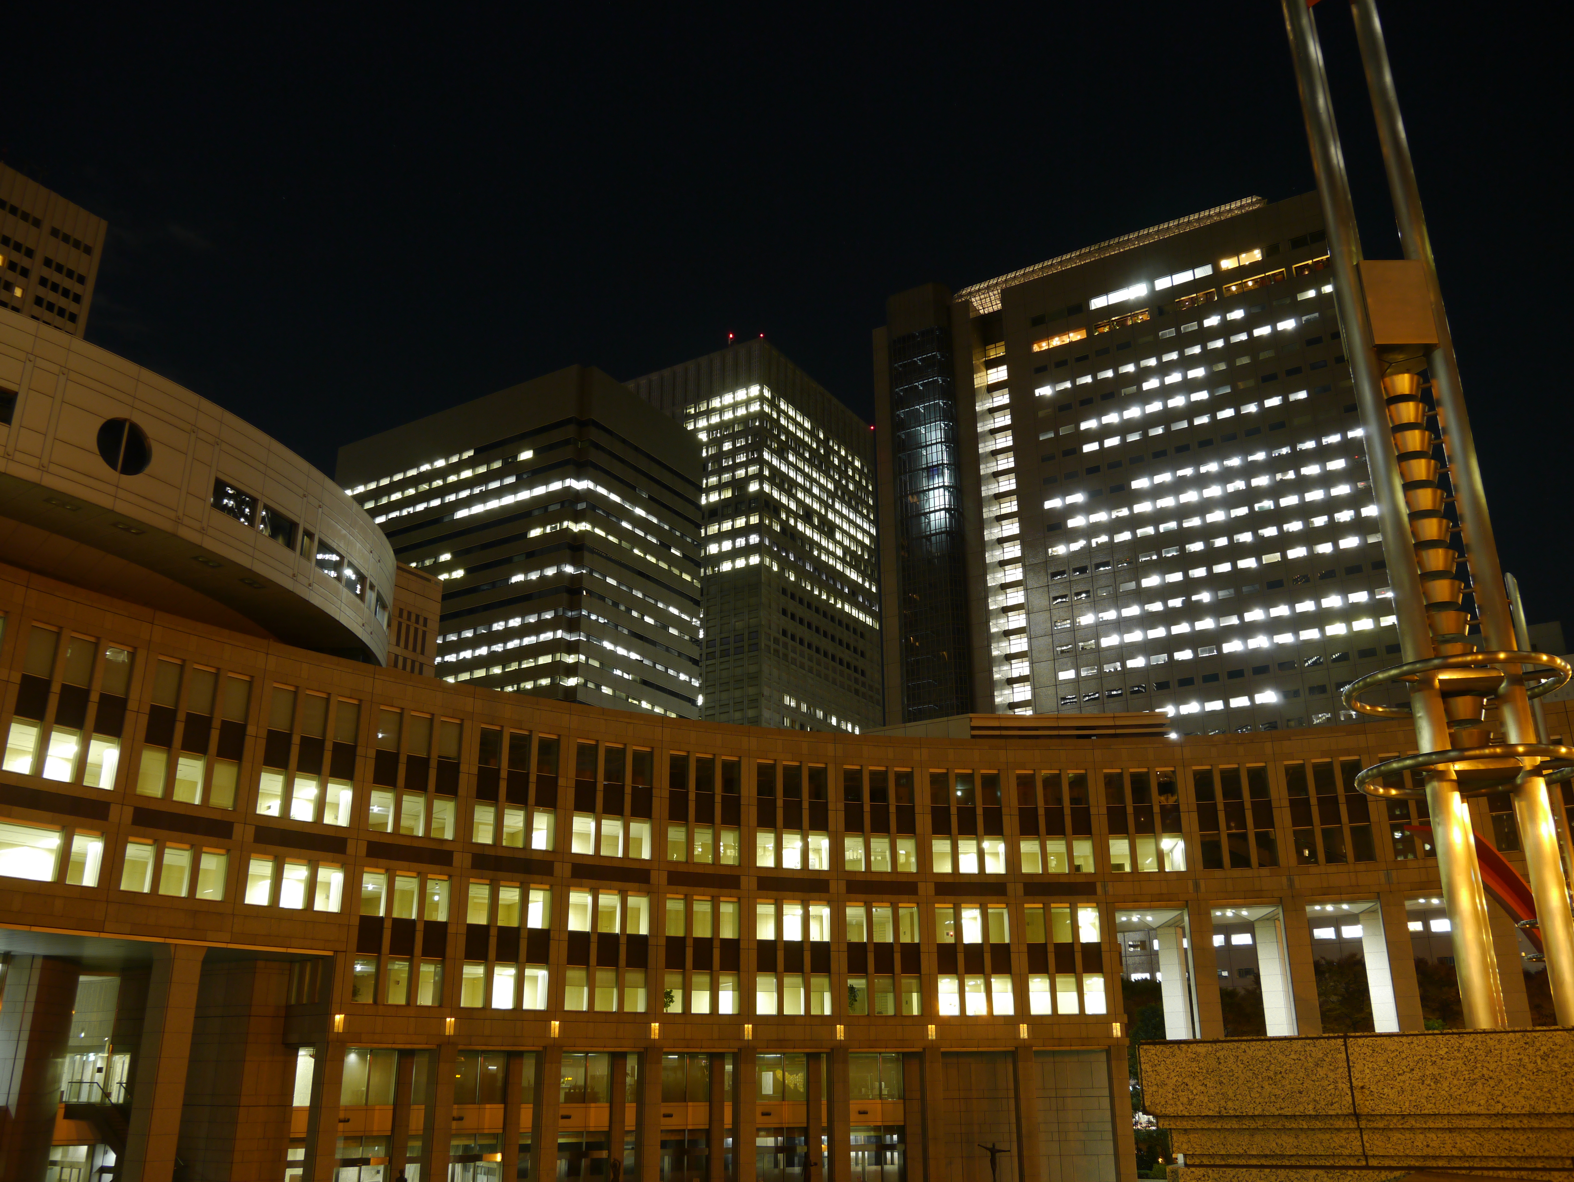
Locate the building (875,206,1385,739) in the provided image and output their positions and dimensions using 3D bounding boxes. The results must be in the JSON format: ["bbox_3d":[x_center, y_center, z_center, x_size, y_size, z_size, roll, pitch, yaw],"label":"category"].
[{"bbox_3d":[66.840,16.820,208.110,74.800,124.900,82.500,-12,-23,29],"label":"building"}]

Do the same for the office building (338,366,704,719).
[{"bbox_3d":[-53.340,28.320,235.700,64.200,123.400,36.600,-12,-23,29],"label":"office building"}]

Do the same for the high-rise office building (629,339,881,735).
[{"bbox_3d":[-17.290,31.640,303.090,61.600,162.900,53.300,-12,-23,29],"label":"high-rise office building"}]

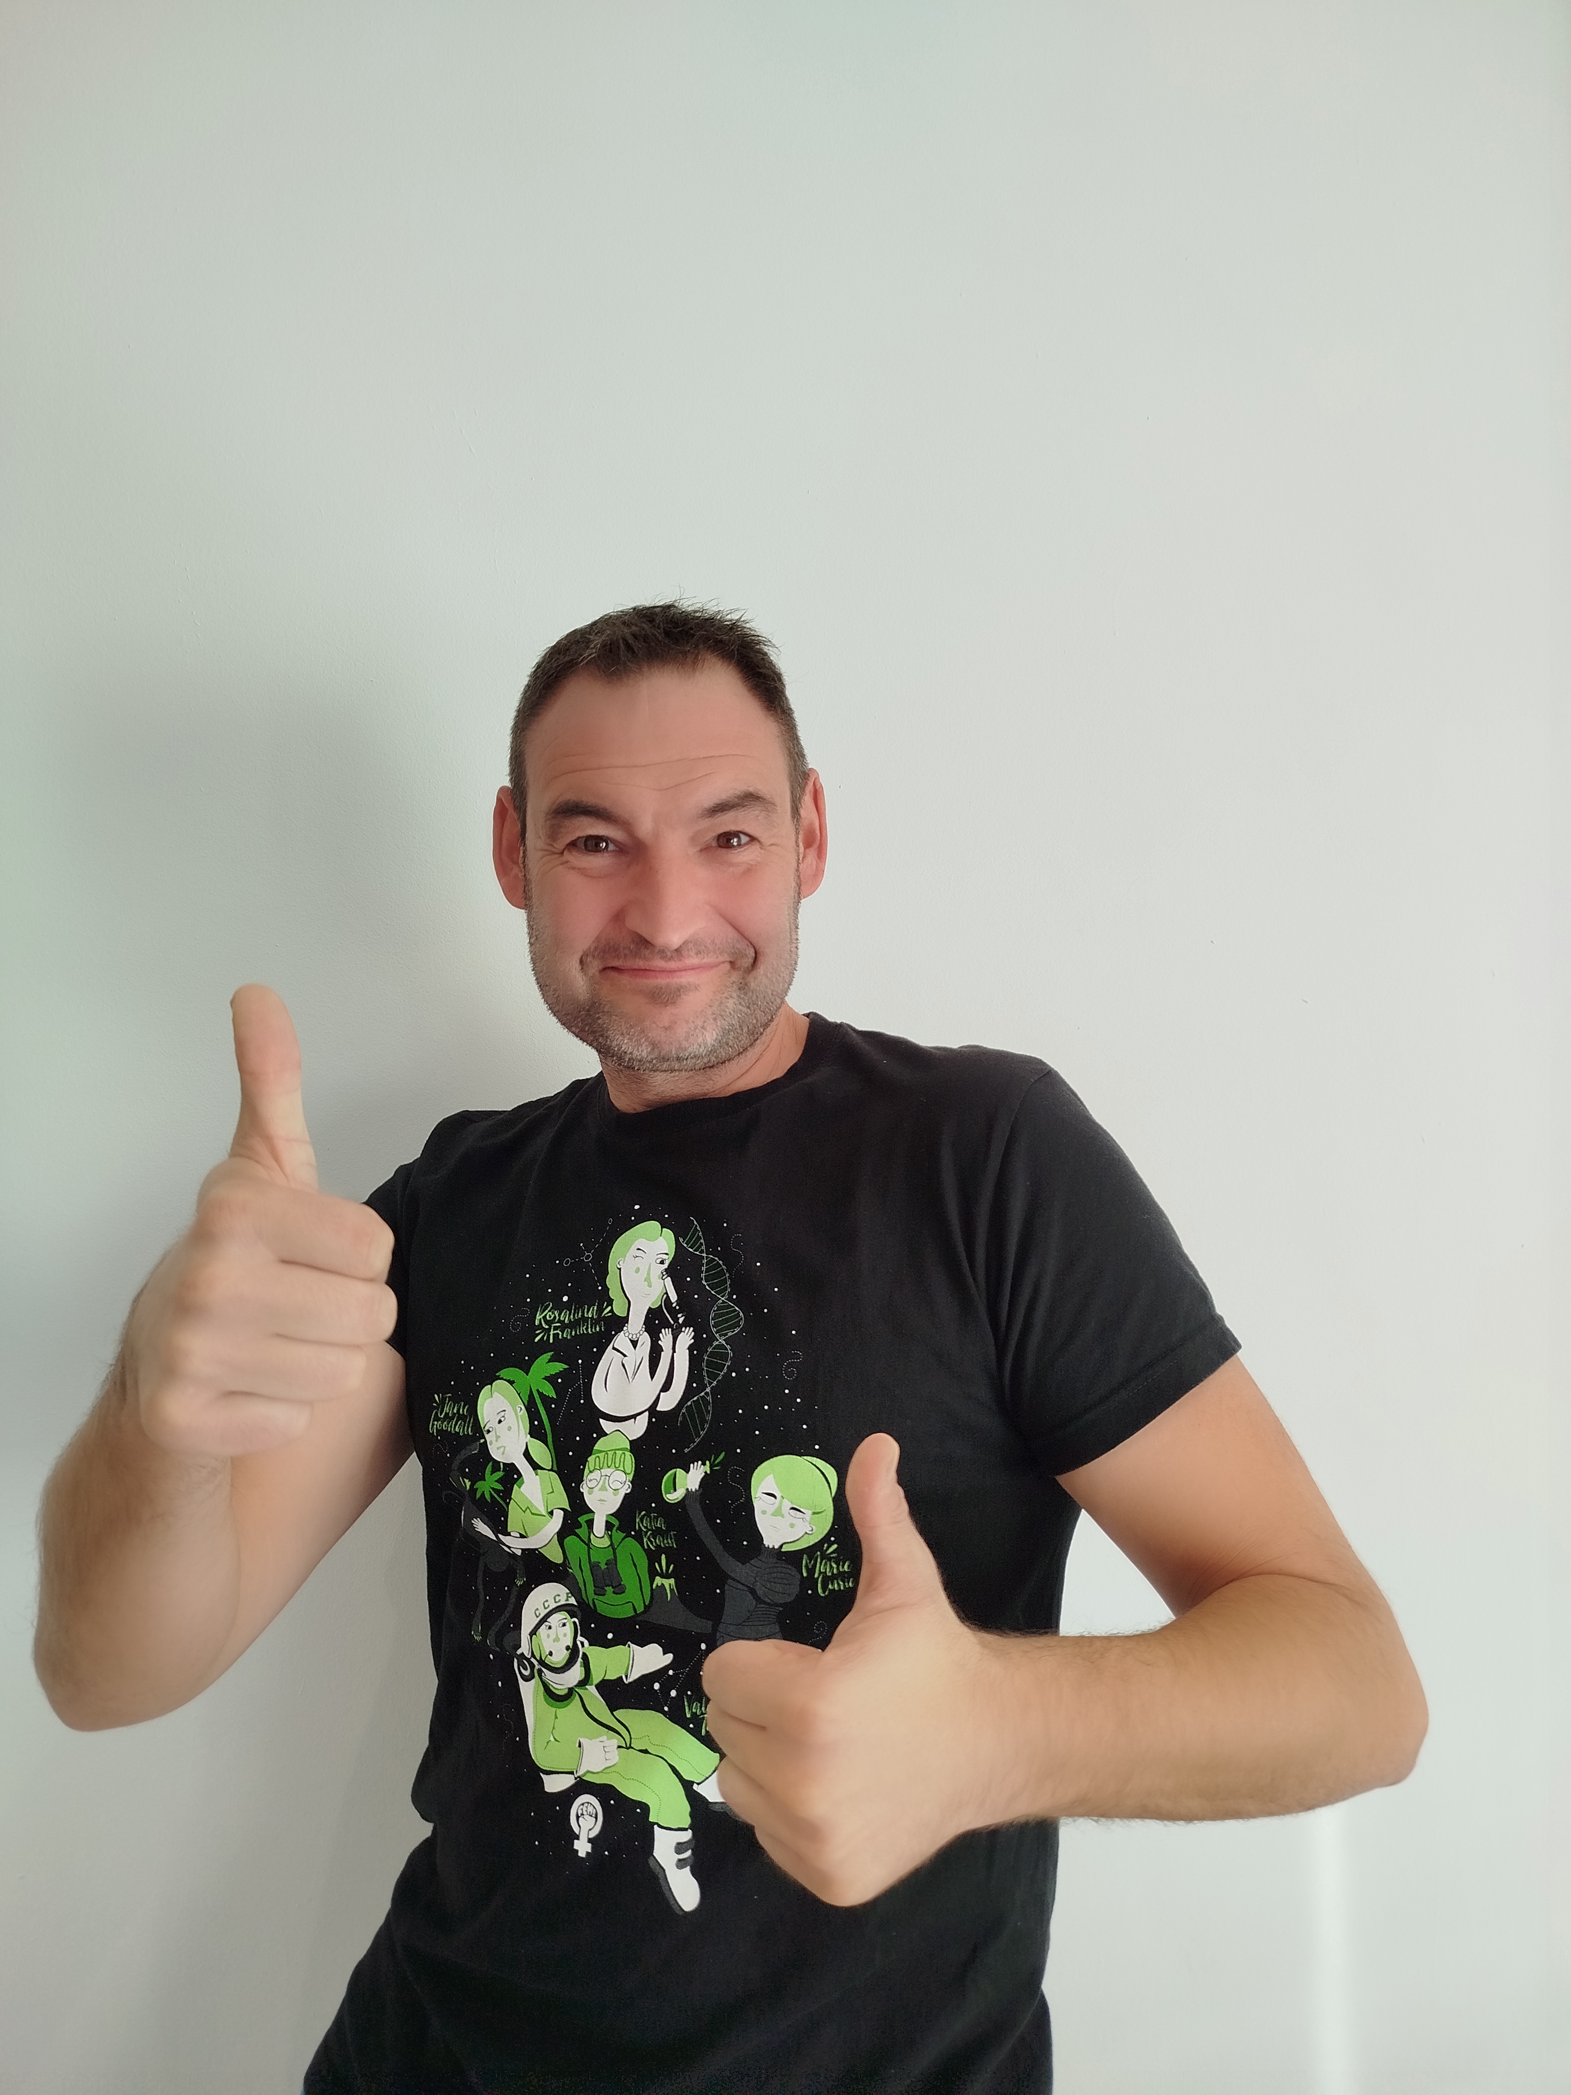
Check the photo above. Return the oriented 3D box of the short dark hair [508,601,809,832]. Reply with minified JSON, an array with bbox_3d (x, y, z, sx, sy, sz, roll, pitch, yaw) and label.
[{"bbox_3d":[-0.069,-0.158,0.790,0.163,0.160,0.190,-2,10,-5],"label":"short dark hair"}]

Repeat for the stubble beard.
[{"bbox_3d":[-0.065,-0.033,0.737,0.145,0.087,0.105,-2,10,-5],"label":"stubble beard"}]

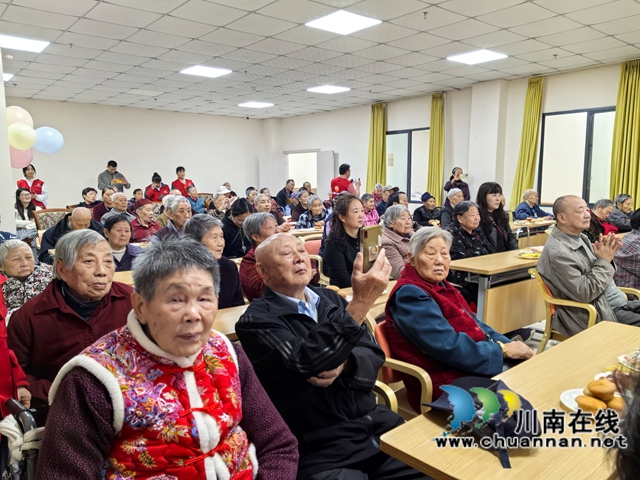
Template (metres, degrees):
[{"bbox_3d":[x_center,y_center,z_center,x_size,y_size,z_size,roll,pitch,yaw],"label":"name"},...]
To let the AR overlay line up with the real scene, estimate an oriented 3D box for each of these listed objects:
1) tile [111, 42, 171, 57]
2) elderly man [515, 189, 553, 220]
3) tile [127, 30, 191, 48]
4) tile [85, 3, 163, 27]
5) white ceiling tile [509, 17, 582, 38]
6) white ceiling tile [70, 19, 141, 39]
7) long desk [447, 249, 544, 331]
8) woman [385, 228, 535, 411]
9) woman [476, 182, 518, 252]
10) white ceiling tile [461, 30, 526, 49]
[{"bbox_3d":[-2.211,-2.334,6.131,0.600,0.020,0.600,-6,9,-40],"label":"tile"},{"bbox_3d":[3.050,-0.127,7.100,0.500,1.200,0.750,-6,9,-39],"label":"elderly man"},{"bbox_3d":[-1.835,-2.283,5.671,0.600,0.020,0.600,-6,9,-39],"label":"tile"},{"bbox_3d":[-1.911,-2.179,4.832,0.600,0.020,0.600,-6,9,-39],"label":"tile"},{"bbox_3d":[2.395,-2.257,5.289,0.600,0.020,0.600,-6,9,-39],"label":"white ceiling tile"},{"bbox_3d":[-2.291,-2.225,5.291,0.600,0.020,0.600,-6,9,-39],"label":"white ceiling tile"},{"bbox_3d":[1.727,0.506,4.273,1.750,0.750,0.440,-6,9,-40],"label":"long desk"},{"bbox_3d":[0.562,0.563,1.985,0.500,1.200,0.700,-6,9,-40],"label":"woman"},{"bbox_3d":[1.540,0.186,4.138,0.500,1.308,0.700,-6,9,-39],"label":"woman"},{"bbox_3d":[2.006,-2.314,5.749,0.600,0.020,0.600,-6,9,-39],"label":"white ceiling tile"}]

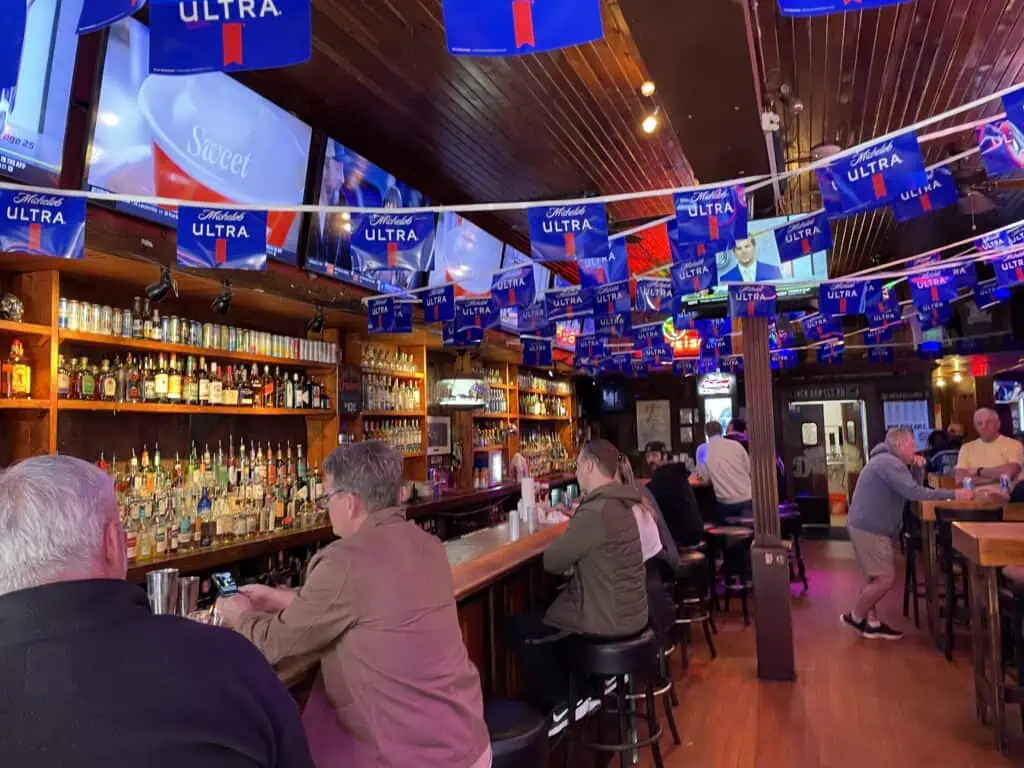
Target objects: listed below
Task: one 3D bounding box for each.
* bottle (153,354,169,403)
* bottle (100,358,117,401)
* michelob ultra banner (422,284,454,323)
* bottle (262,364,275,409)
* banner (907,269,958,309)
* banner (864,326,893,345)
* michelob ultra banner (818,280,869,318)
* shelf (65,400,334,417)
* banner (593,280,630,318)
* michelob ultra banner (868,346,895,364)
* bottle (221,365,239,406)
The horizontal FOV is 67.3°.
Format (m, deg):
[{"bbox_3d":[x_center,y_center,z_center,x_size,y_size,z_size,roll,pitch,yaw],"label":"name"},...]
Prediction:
[{"bbox_3d":[-2.053,-0.034,4.508,0.077,0.296,0.077,-4,-5,21],"label":"bottle"},{"bbox_3d":[-2.248,-0.024,4.285,0.070,0.228,0.100,-3,-4,20],"label":"bottle"},{"bbox_3d":[-0.435,-0.478,4.600,0.020,0.220,0.305,2,-6,-41],"label":"michelob ultra banner"},{"bbox_3d":[-1.704,0.019,5.382,0.080,0.306,0.080,-4,-5,21],"label":"bottle"},{"bbox_3d":[2.740,-0.627,5.000,0.305,0.208,0.020,-9,-4,2],"label":"banner"},{"bbox_3d":[4.146,-0.554,8.700,0.305,0.208,0.020,-11,-6,11],"label":"banner"},{"bbox_3d":[2.112,-0.545,4.900,0.305,0.215,0.020,-2,-4,5],"label":"michelob ultra banner"},{"bbox_3d":[-1.949,0.167,4.969,0.280,0.042,2.347,-4,-4,21],"label":"shelf"},{"bbox_3d":[0.653,-0.561,5.050,0.305,0.208,0.020,-5,-5,36],"label":"banner"},{"bbox_3d":[4.522,-0.342,9.400,0.305,0.215,0.020,-3,-4,9],"label":"michelob ultra banner"},{"bbox_3d":[-1.908,0.008,5.193,0.085,0.265,0.095,-3,-4,20],"label":"bottle"}]

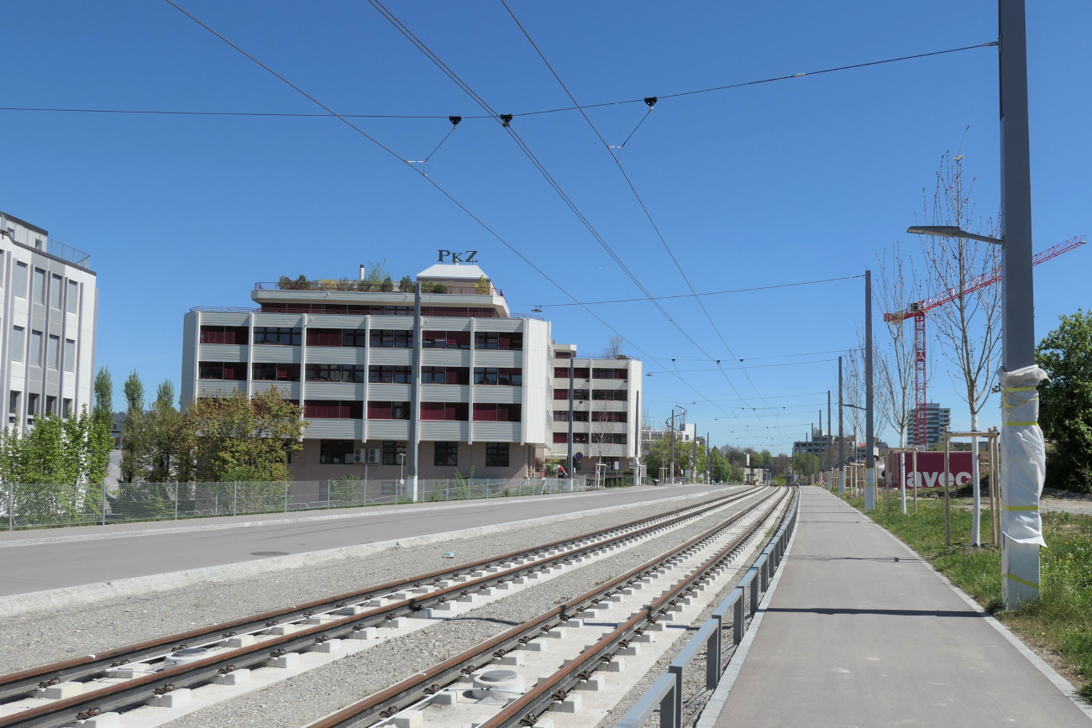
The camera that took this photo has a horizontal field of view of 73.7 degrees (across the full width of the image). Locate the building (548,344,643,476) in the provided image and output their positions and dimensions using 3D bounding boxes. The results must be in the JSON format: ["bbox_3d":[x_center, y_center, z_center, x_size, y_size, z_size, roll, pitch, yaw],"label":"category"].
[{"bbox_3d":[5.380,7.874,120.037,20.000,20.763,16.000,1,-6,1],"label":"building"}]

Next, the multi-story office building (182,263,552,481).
[{"bbox_3d":[-16.555,1.585,76.124,34.700,22.413,16.000,1,-6,1],"label":"multi-story office building"}]

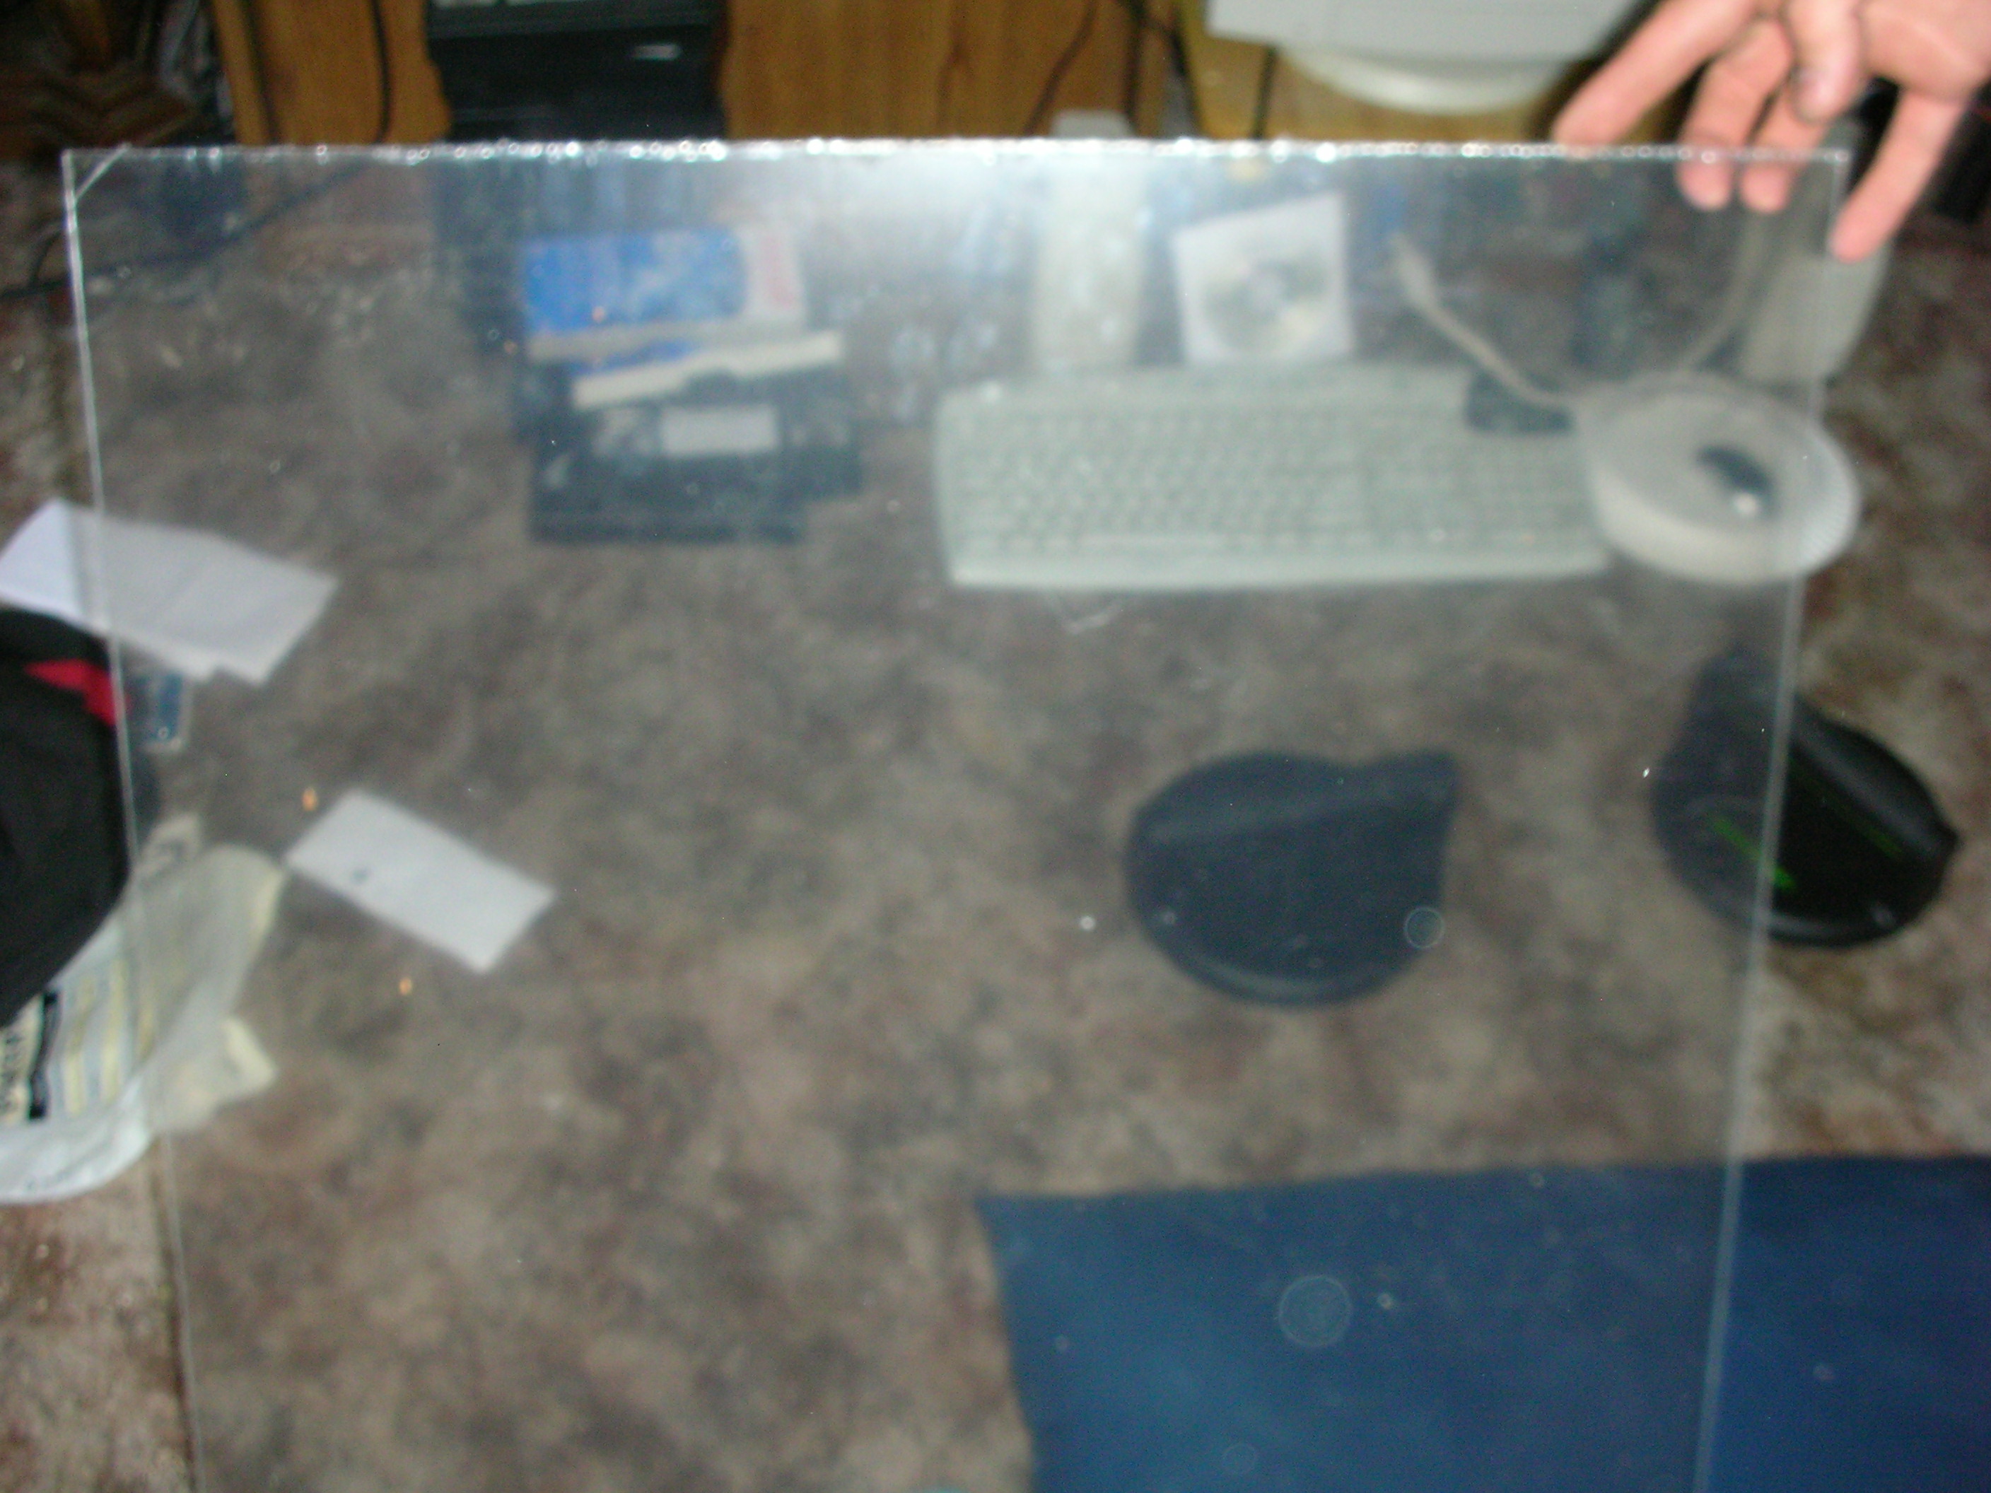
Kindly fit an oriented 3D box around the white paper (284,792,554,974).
[{"bbox_3d":[-0.356,0.079,1.631,0.158,0.008,0.070,25,53,20],"label":"white paper"}]

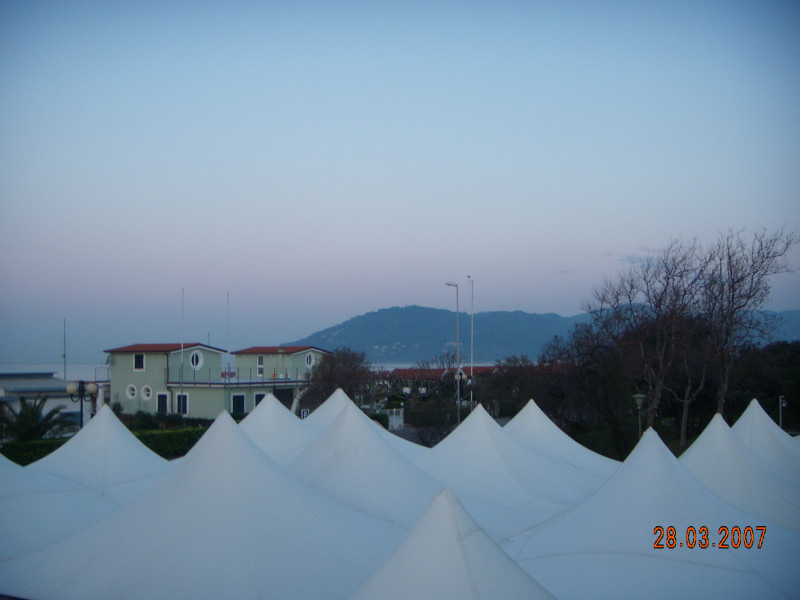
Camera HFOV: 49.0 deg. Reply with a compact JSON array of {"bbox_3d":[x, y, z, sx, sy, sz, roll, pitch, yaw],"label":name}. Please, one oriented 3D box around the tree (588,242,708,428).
[{"bbox_3d":[13.653,2.443,47.829,6.600,11.610,6.000,0,-4,0],"label":"tree"}]

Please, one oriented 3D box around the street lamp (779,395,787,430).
[{"bbox_3d":[14.814,5.461,33.944,0.340,3.600,0.250,0,-4,0],"label":"street lamp"}]

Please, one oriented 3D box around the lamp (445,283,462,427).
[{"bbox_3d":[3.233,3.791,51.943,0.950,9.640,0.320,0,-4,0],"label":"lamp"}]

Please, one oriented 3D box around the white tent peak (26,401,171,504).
[{"bbox_3d":[-6.634,3.207,19.740,3.300,1.680,3.300,-2,-5,27],"label":"white tent peak"}]

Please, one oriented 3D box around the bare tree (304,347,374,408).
[{"bbox_3d":[-4.342,6.336,62.004,5.100,6.090,4.800,0,-4,0],"label":"bare tree"}]

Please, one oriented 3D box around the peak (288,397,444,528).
[{"bbox_3d":[-0.980,2.954,17.437,3.500,1.790,3.500,-2,-5,27],"label":"peak"}]

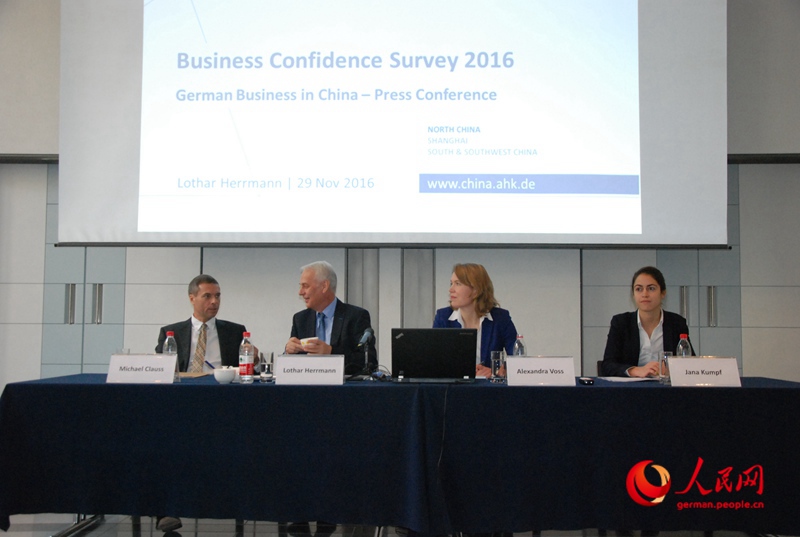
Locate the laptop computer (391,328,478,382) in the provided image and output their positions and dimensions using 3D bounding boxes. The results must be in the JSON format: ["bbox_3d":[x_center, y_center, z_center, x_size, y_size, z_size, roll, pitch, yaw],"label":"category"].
[{"bbox_3d":[0.154,0.394,3.728,0.370,0.243,0.345,0,-4,0],"label":"laptop computer"}]

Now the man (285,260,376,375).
[{"bbox_3d":[-0.348,0.624,4.139,0.480,1.320,0.700,-1,-4,14],"label":"man"}]

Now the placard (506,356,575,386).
[{"bbox_3d":[0.621,0.449,3.614,0.295,0.123,0.110,0,-4,0],"label":"placard"}]

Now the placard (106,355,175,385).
[{"bbox_3d":[-1.140,0.443,3.644,0.295,0.123,0.110,1,-4,-4],"label":"placard"}]

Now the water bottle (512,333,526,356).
[{"bbox_3d":[0.556,0.416,3.822,0.065,0.214,0.065,0,-4,0],"label":"water bottle"}]

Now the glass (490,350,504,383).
[{"bbox_3d":[0.442,0.446,3.720,0.060,0.140,0.060,0,-4,0],"label":"glass"}]

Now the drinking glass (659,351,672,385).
[{"bbox_3d":[1.198,0.449,3.710,0.061,0.140,0.061,0,-4,0],"label":"drinking glass"}]

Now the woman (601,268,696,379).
[{"bbox_3d":[1.258,0.639,4.189,0.490,1.310,0.680,0,-4,10],"label":"woman"}]

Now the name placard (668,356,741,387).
[{"bbox_3d":[1.339,0.452,3.614,0.295,0.123,0.110,0,-4,2],"label":"name placard"}]

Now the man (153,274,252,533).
[{"bbox_3d":[-1.013,0.655,4.237,0.540,1.265,0.700,1,-4,-10],"label":"man"}]

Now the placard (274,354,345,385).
[{"bbox_3d":[-0.396,0.445,3.624,0.295,0.123,0.110,0,-4,-1],"label":"placard"}]

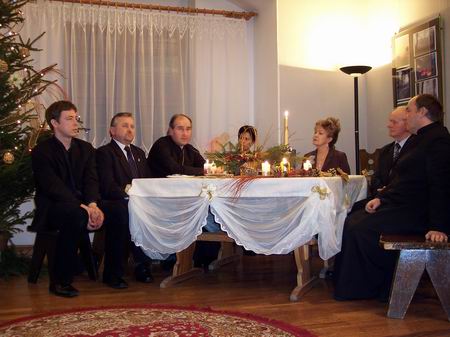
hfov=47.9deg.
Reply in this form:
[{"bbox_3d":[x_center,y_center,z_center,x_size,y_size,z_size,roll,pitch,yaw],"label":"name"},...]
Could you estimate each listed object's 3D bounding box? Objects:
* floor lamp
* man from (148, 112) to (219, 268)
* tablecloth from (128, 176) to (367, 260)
[{"bbox_3d":[1.239,-0.056,4.751,0.305,1.800,0.305,-1,-1,0],"label":"floor lamp"},{"bbox_3d":[-0.338,0.206,4.288,0.650,1.300,0.520,-1,-1,42],"label":"man"},{"bbox_3d":[0.294,0.330,4.004,1.440,0.520,1.490,-1,-1,25],"label":"tablecloth"}]

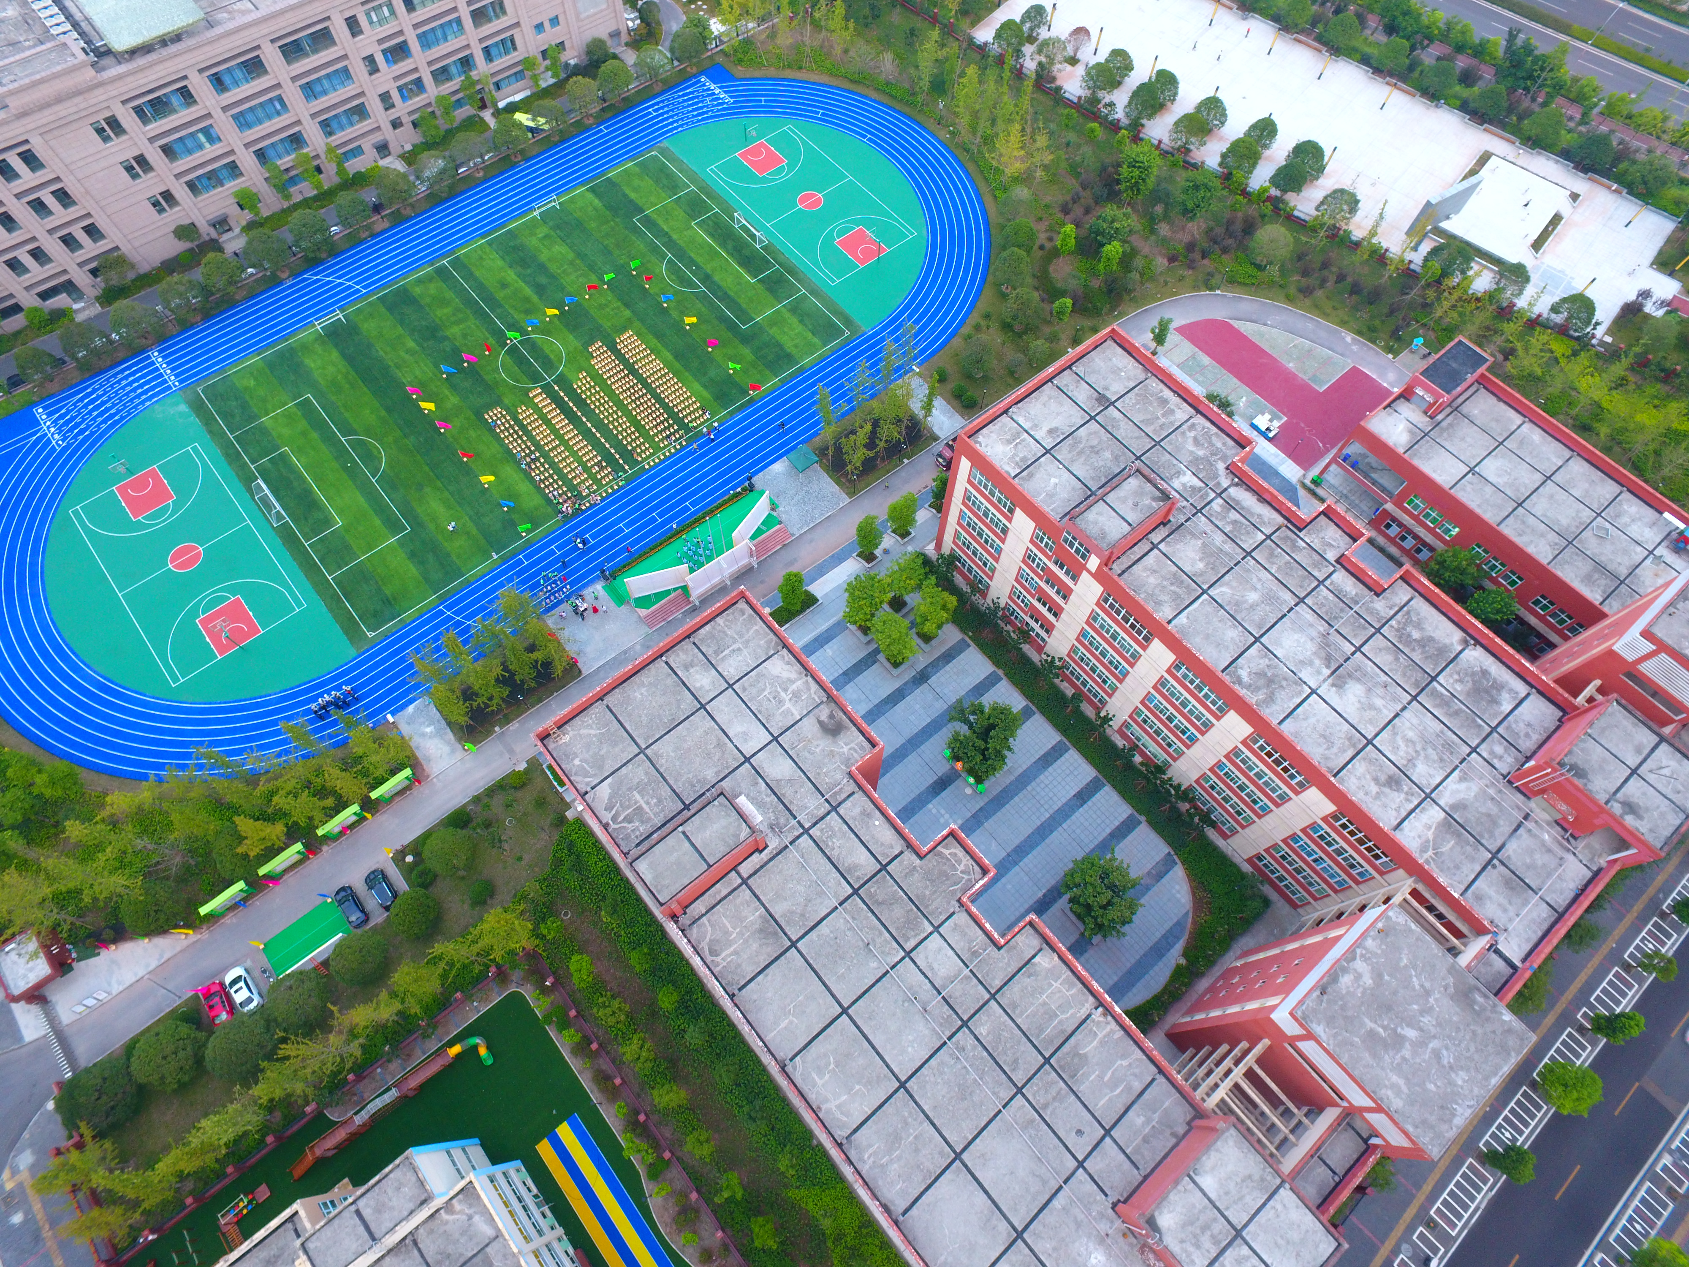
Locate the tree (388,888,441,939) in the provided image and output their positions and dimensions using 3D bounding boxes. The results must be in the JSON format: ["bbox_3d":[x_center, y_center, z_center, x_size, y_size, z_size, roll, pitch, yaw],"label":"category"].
[{"bbox_3d":[-40.821,26.516,92.537,4.710,3.630,4.710,1,64,-2],"label":"tree"}]

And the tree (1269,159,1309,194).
[{"bbox_3d":[62.680,-63.570,137.670,5.200,5.800,5.200,4,64,0],"label":"tree"}]

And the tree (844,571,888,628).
[{"bbox_3d":[2.472,-2.856,104.853,5.000,8.800,5.000,4,64,0],"label":"tree"}]

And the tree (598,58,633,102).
[{"bbox_3d":[-33.370,-80.330,142.270,4.900,6.700,4.900,4,64,0],"label":"tree"}]

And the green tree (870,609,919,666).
[{"bbox_3d":[5.561,1.098,103.921,4.900,7.700,4.900,1,64,-2],"label":"green tree"}]

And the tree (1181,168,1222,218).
[{"bbox_3d":[48.580,-59.870,134.310,5.400,7.900,5.400,4,64,0],"label":"tree"}]

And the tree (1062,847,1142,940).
[{"bbox_3d":[24.773,24.983,92.850,7.900,7.600,7.900,4,64,0],"label":"tree"}]

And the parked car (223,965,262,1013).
[{"bbox_3d":[-55.741,32.905,90.073,1.830,1.550,4.550,-36,71,-17],"label":"parked car"}]

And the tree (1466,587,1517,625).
[{"bbox_3d":[70.950,-2.560,108.090,4.700,7.000,4.700,4,64,0],"label":"tree"}]

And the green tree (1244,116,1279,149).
[{"bbox_3d":[60.250,-71.970,141.560,4.800,5.900,4.800,4,64,0],"label":"green tree"}]

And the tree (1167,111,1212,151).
[{"bbox_3d":[50.076,-72.345,141.719,5.600,5.600,5.600,1,64,-2],"label":"tree"}]

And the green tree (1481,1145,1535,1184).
[{"bbox_3d":[57.265,45.897,84.964,3.100,6.300,3.100,1,64,-2],"label":"green tree"}]

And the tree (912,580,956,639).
[{"bbox_3d":[9.473,-1.998,104.551,5.270,9.490,5.270,1,64,-2],"label":"tree"}]

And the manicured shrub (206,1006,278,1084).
[{"bbox_3d":[-53.639,36.685,86.773,5.930,4.510,5.930,1,64,-2],"label":"manicured shrub"}]

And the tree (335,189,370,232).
[{"bbox_3d":[-65.192,-55.649,129.906,4.400,5.600,4.400,-37,71,-17],"label":"tree"}]

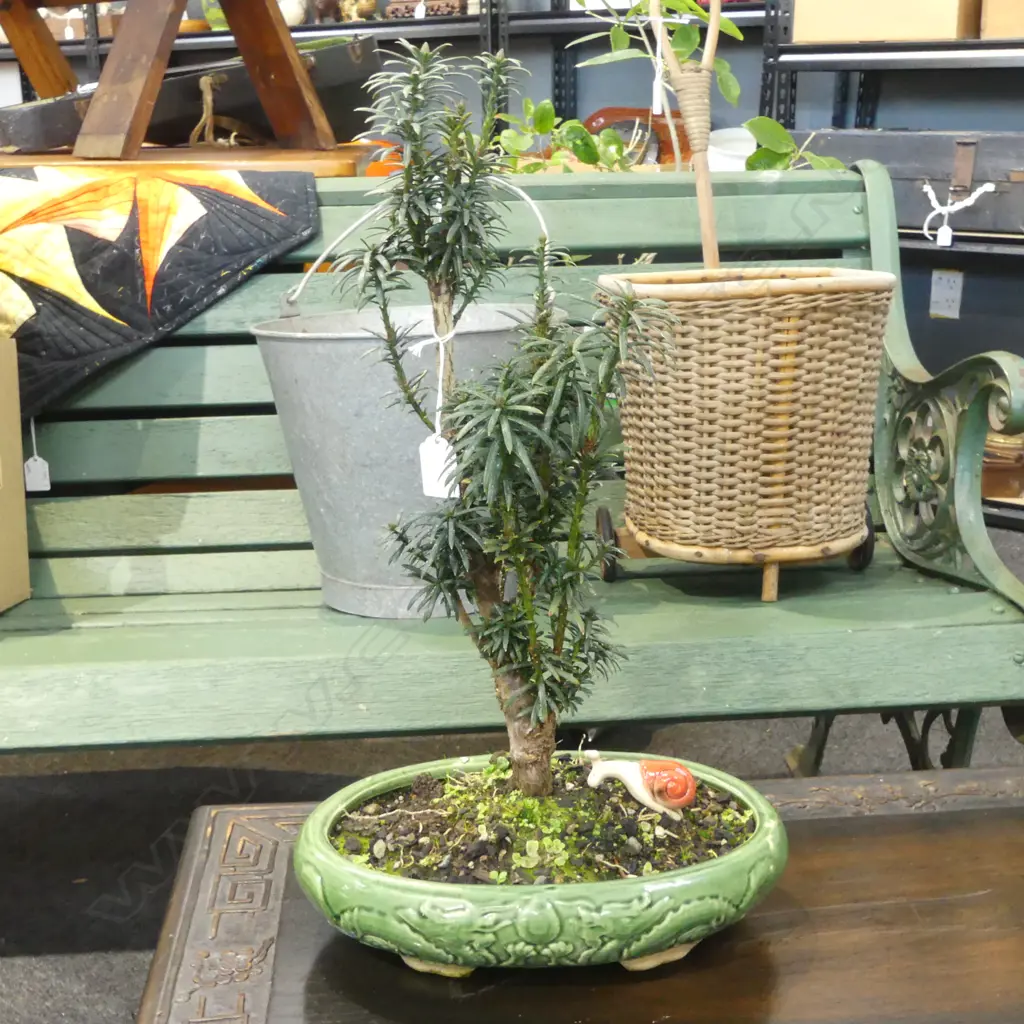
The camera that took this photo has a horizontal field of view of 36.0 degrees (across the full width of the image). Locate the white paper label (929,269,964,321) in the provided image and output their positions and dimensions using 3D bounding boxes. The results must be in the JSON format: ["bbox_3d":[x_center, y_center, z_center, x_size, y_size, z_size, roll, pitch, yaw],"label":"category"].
[{"bbox_3d":[1.046,-0.525,3.800,0.075,0.114,0.009,11,20,35],"label":"white paper label"}]

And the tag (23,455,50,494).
[{"bbox_3d":[-0.527,-0.043,1.750,0.026,0.039,0.003,-2,10,-5],"label":"tag"}]

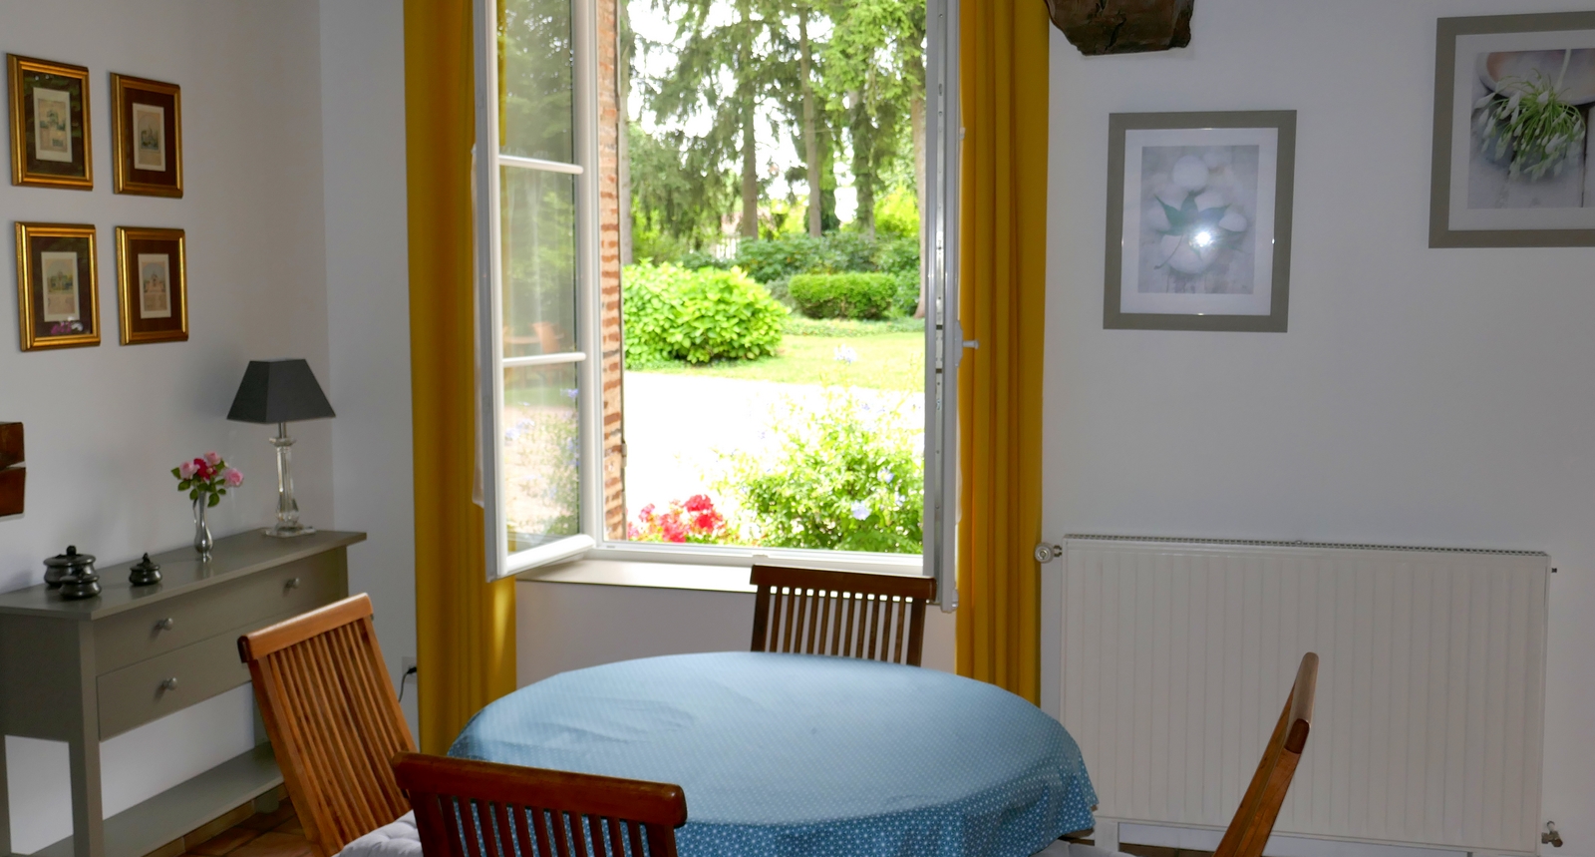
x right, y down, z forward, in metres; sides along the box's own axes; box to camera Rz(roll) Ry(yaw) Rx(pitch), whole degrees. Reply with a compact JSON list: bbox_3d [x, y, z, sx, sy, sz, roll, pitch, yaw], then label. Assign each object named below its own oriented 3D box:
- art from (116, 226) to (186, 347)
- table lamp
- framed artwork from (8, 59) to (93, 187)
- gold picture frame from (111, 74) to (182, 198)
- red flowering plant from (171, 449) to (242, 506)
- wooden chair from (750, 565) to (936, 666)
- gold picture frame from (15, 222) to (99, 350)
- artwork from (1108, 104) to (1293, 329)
[{"bbox_3d":[-1.742,-0.385,3.959,0.023,0.309,0.237,1,5,16],"label":"art"},{"bbox_3d":[-1.509,0.058,4.287,0.220,0.510,0.220,4,6,40],"label":"table lamp"},{"bbox_3d":[-1.838,-0.747,3.606,0.023,0.309,0.237,1,5,16],"label":"framed artwork"},{"bbox_3d":[-1.717,-0.768,3.870,0.021,0.304,0.236,2,6,16],"label":"gold picture frame"},{"bbox_3d":[-1.582,0.132,3.920,0.185,0.145,0.165,-2,6,-22],"label":"red flowering plant"},{"bbox_3d":[0.021,0.808,3.320,0.465,0.877,0.590,2,6,18],"label":"wooden chair"},{"bbox_3d":[-1.836,-0.353,3.641,0.023,0.309,0.237,1,5,16],"label":"gold picture frame"},{"bbox_3d":[1.073,-0.551,3.914,0.479,0.580,0.022,2,6,16],"label":"artwork"}]

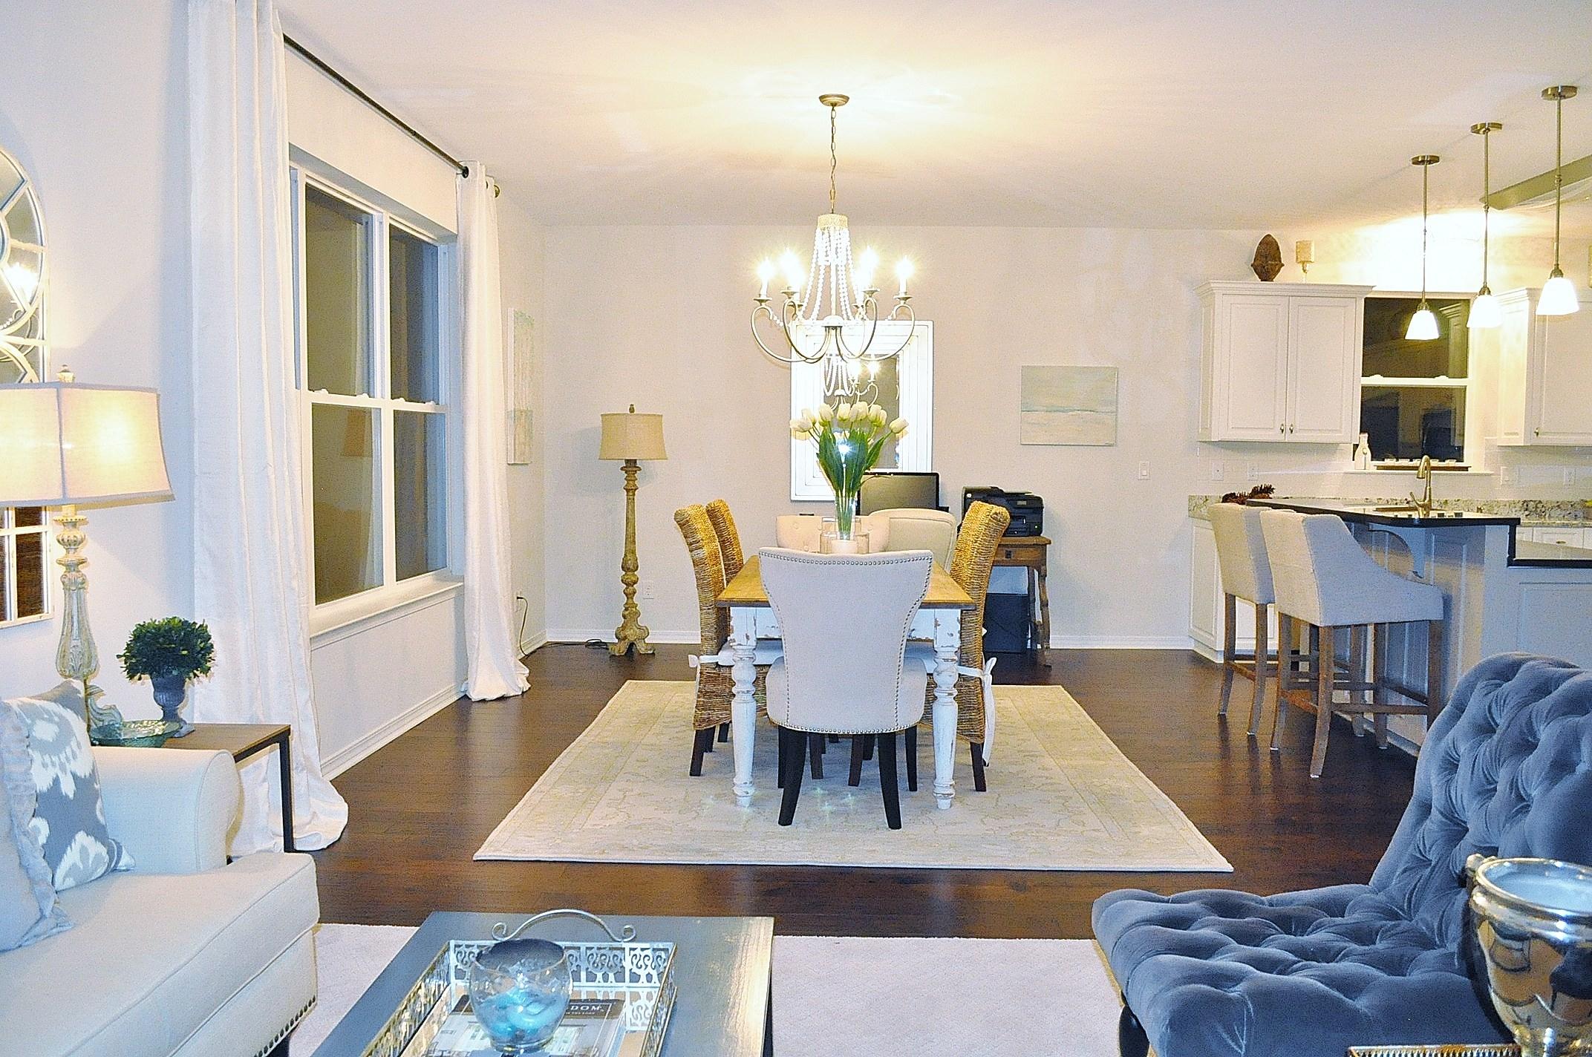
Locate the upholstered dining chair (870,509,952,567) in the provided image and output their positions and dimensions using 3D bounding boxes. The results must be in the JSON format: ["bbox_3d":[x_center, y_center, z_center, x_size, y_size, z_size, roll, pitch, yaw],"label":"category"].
[{"bbox_3d":[0.709,0.369,7.067,0.510,0.980,0.600,2,4,20],"label":"upholstered dining chair"}]

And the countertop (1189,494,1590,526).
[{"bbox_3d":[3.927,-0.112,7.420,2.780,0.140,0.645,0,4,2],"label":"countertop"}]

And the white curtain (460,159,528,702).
[{"bbox_3d":[-1.625,-0.490,6.377,0.230,2.730,0.640,1,4,2],"label":"white curtain"}]

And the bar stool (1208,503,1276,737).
[{"bbox_3d":[2.358,0.424,5.754,0.570,1.060,0.520,1,4,2],"label":"bar stool"}]

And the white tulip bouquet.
[{"bbox_3d":[0.226,-0.200,5.113,0.500,0.690,0.450,0,4,2],"label":"white tulip bouquet"}]

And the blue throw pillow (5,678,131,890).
[{"bbox_3d":[-1.429,0.490,2.269,0.170,0.400,0.420,-15,-1,16],"label":"blue throw pillow"}]

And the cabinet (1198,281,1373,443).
[{"bbox_3d":[3.061,-1.028,7.526,0.985,0.975,0.370,0,4,2],"label":"cabinet"}]

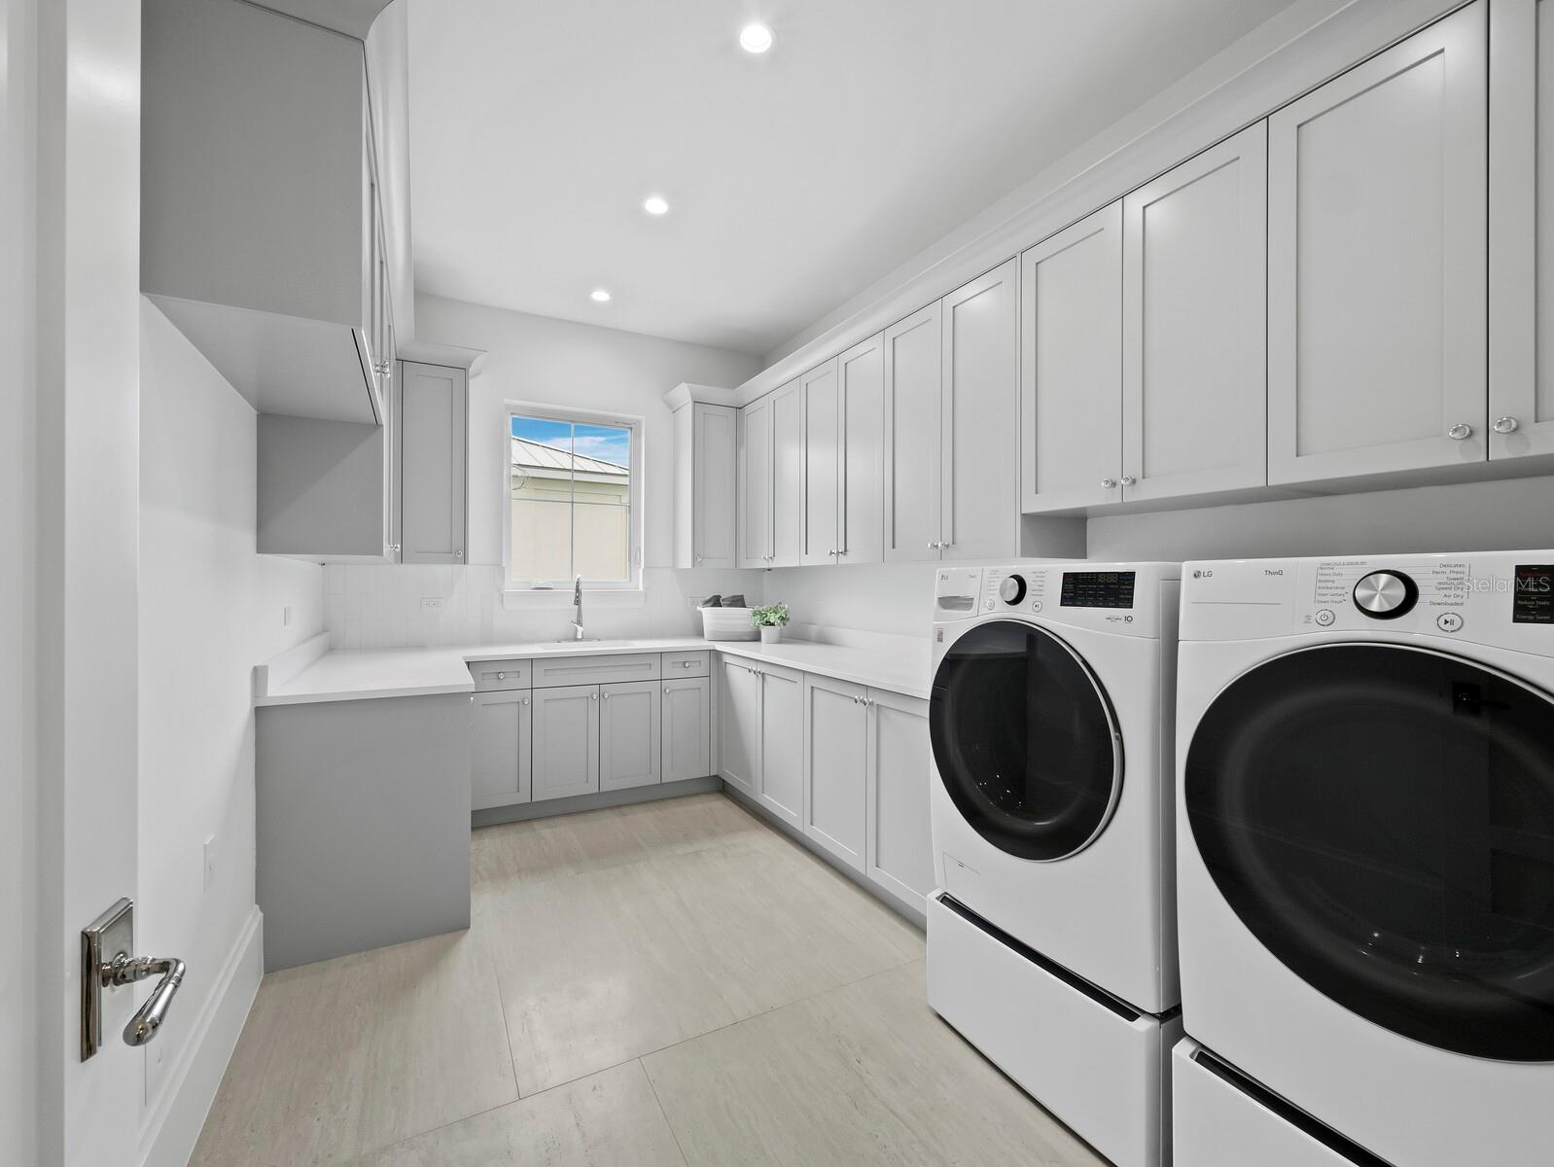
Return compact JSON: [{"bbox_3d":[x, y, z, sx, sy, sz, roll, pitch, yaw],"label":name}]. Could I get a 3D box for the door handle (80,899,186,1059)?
[{"bbox_3d":[-0.602,0.376,0.587,0.063,0.120,0.125,0,0,-23],"label":"door handle"}]

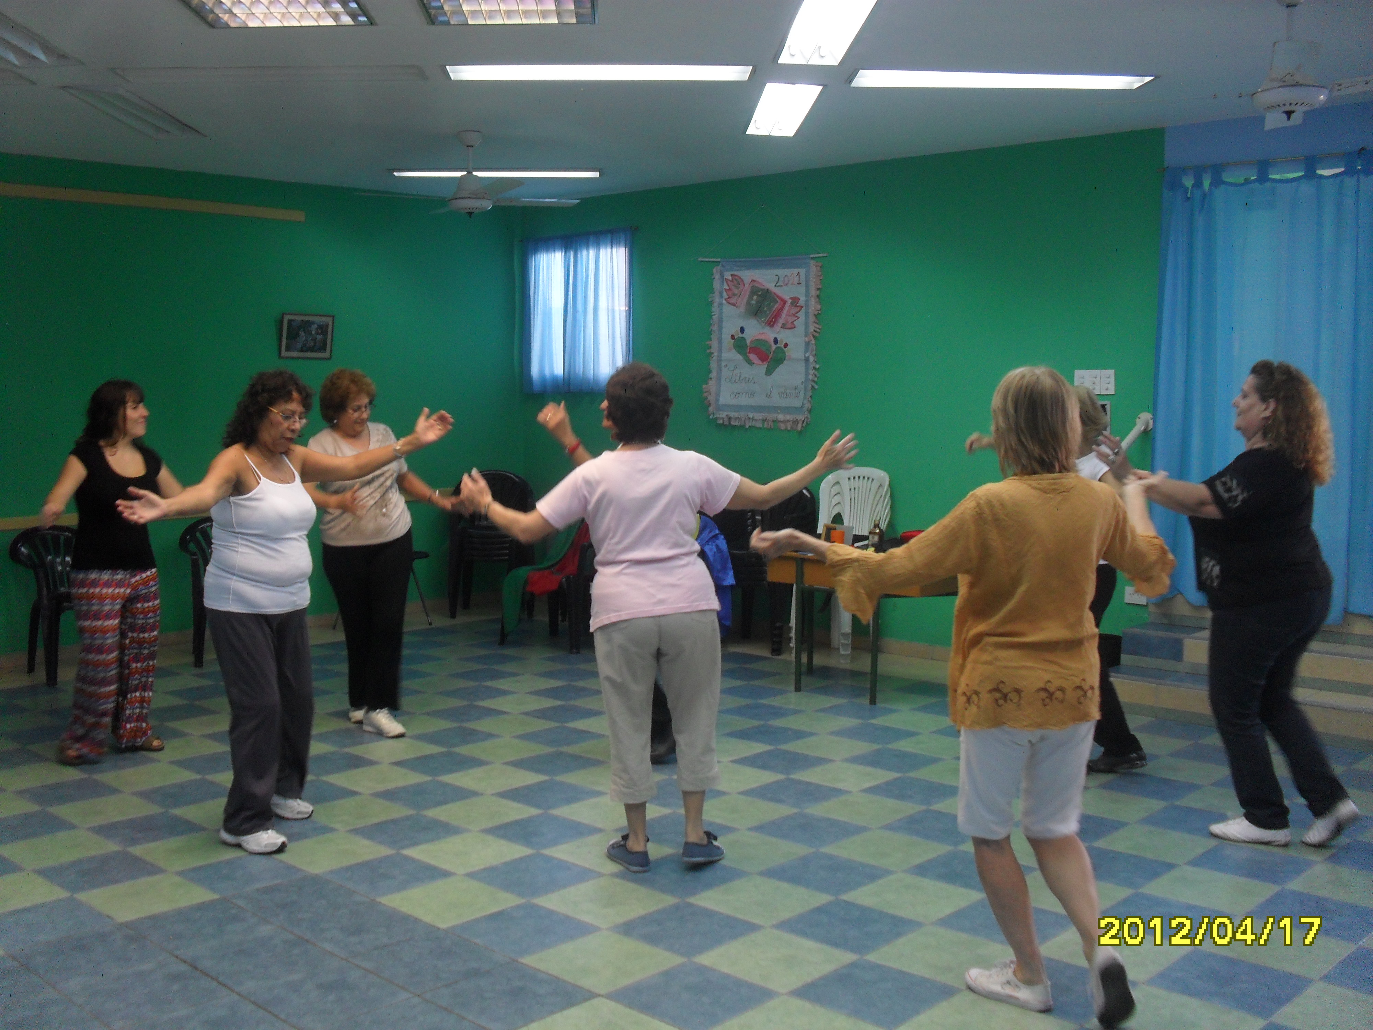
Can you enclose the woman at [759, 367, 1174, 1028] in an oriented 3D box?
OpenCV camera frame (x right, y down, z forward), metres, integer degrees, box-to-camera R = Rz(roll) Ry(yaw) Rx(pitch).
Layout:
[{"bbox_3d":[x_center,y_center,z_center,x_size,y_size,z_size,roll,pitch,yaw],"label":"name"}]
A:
[{"bbox_3d":[0.720,0.416,3.560,1.020,1.570,0.620,1,4,6],"label":"woman"}]

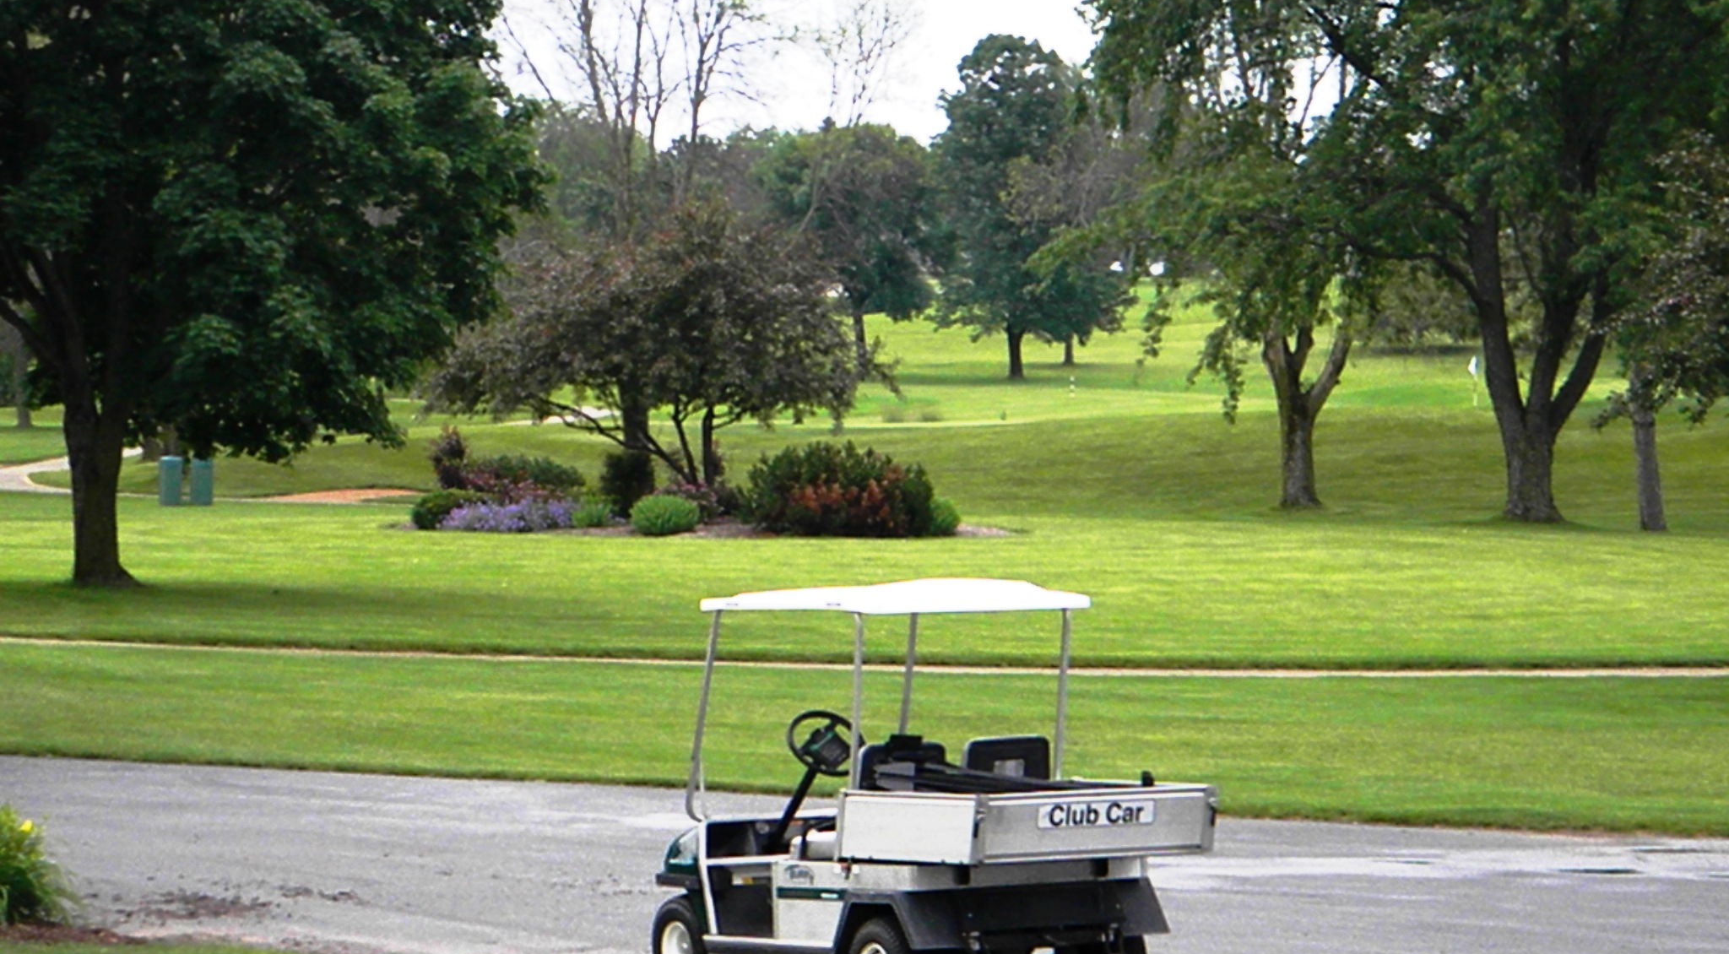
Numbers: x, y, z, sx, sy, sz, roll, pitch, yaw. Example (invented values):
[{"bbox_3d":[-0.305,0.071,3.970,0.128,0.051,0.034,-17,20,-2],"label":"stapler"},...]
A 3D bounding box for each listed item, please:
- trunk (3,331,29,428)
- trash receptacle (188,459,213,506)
[{"bbox_3d":[-25.990,-3.003,170.000,0.650,2.982,0.600,0,0,0],"label":"trunk"},{"bbox_3d":[-13.743,0.091,115.000,0.500,1.023,0.500,0,0,0],"label":"trash receptacle"}]

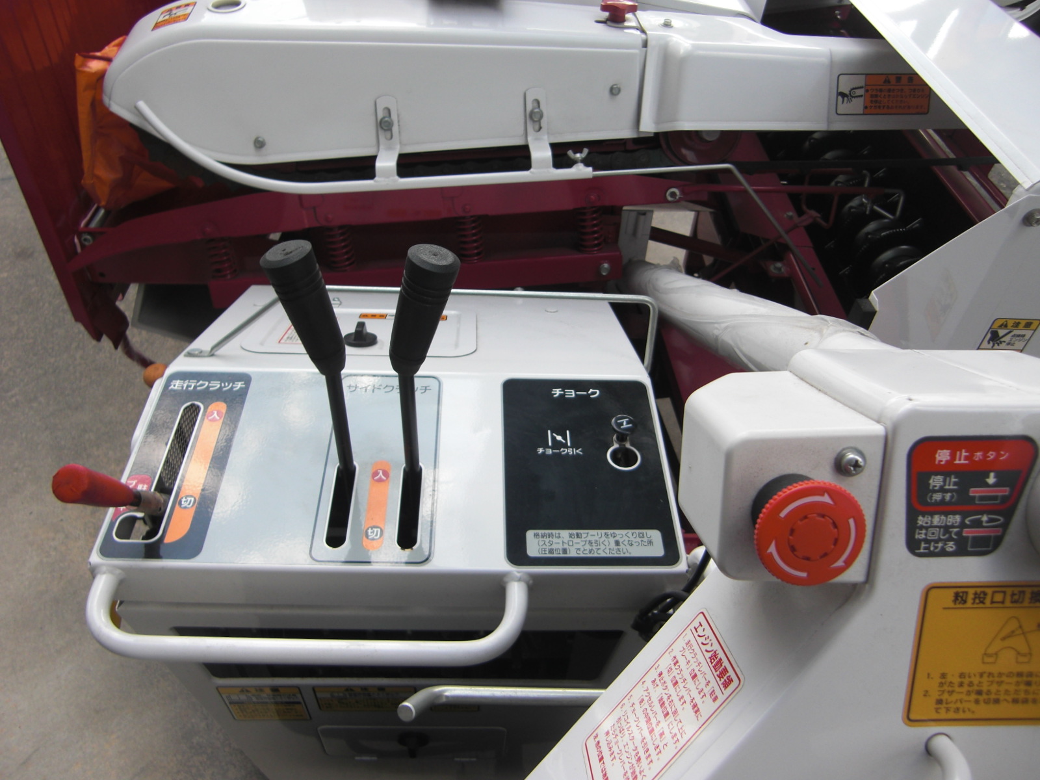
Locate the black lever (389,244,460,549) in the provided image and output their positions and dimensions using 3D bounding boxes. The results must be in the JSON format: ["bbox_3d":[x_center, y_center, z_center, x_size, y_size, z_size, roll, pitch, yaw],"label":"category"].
[{"bbox_3d":[-0.067,-0.005,0.543,0.034,0.196,0.030,6,41,-5],"label":"black lever"}]

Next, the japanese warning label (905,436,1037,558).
[{"bbox_3d":[0.167,0.039,0.311,0.048,0.048,0.002,0,14,-1],"label":"japanese warning label"}]

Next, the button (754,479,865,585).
[{"bbox_3d":[0.105,0.050,0.315,0.040,0.040,0.027,0,14,-3],"label":"button"}]

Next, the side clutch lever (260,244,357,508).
[{"bbox_3d":[-0.125,-0.006,0.542,0.034,0.197,0.030,-3,41,2],"label":"side clutch lever"}]

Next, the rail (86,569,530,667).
[{"bbox_3d":[-0.131,0.143,0.527,0.277,0.018,0.057,1,41,-1],"label":"rail"}]

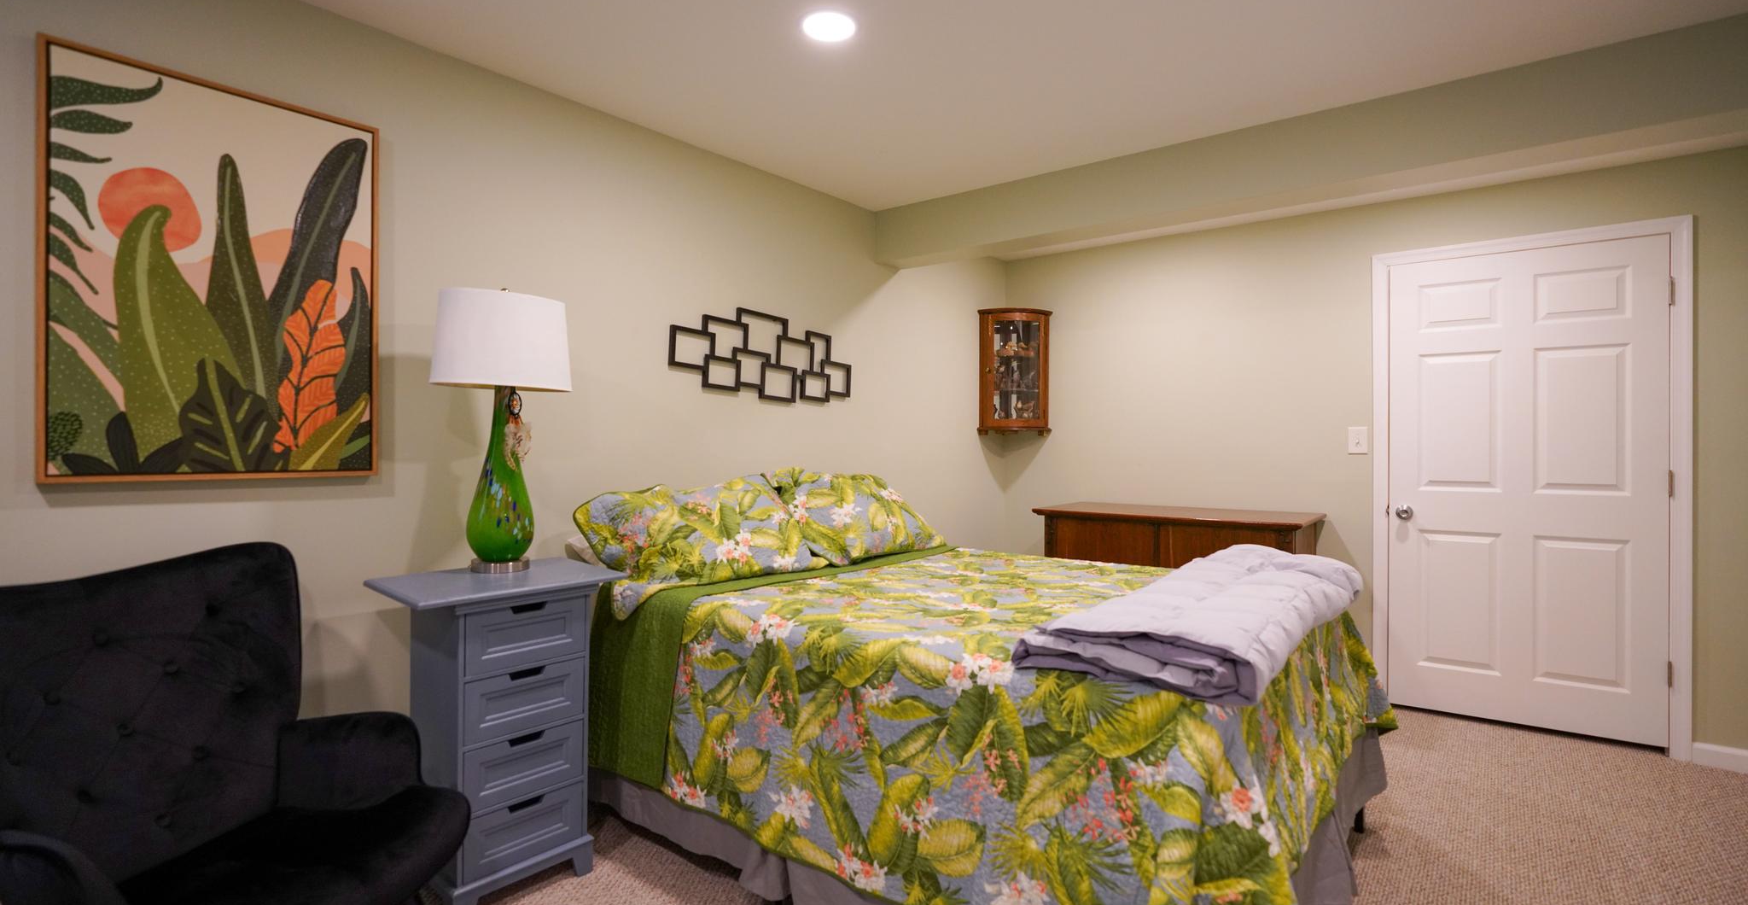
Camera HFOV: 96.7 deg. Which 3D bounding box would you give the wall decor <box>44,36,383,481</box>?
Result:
[{"bbox_3d":[-1.622,-0.421,1.955,0.040,0.975,0.655,0,0,40],"label":"wall decor"}]

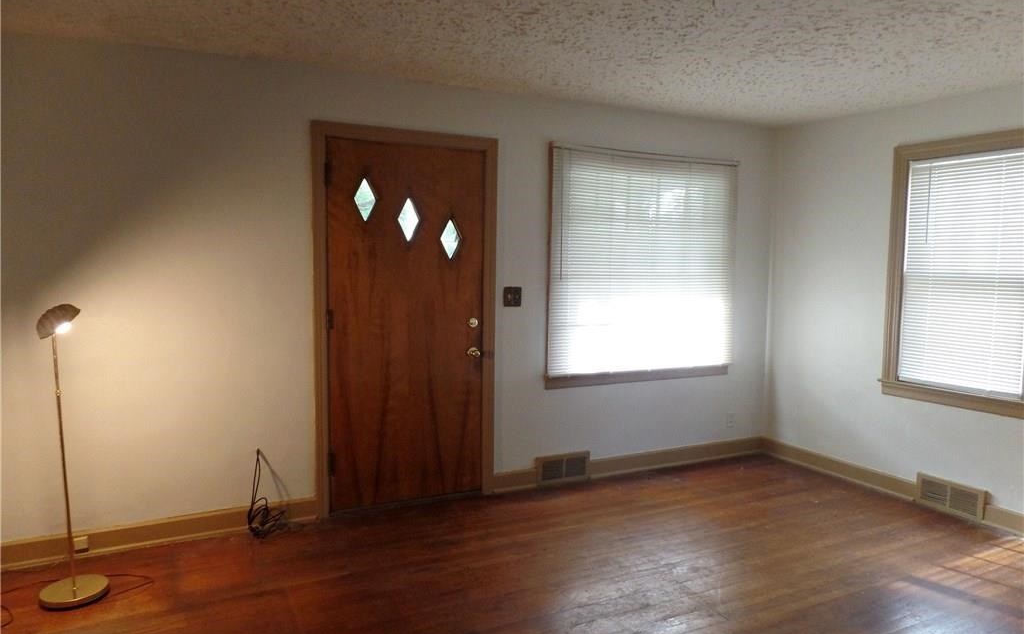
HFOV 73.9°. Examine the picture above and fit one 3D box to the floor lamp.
[{"bbox_3d":[-1.876,0.568,2.874,0.260,1.250,0.260,3,6,27],"label":"floor lamp"}]

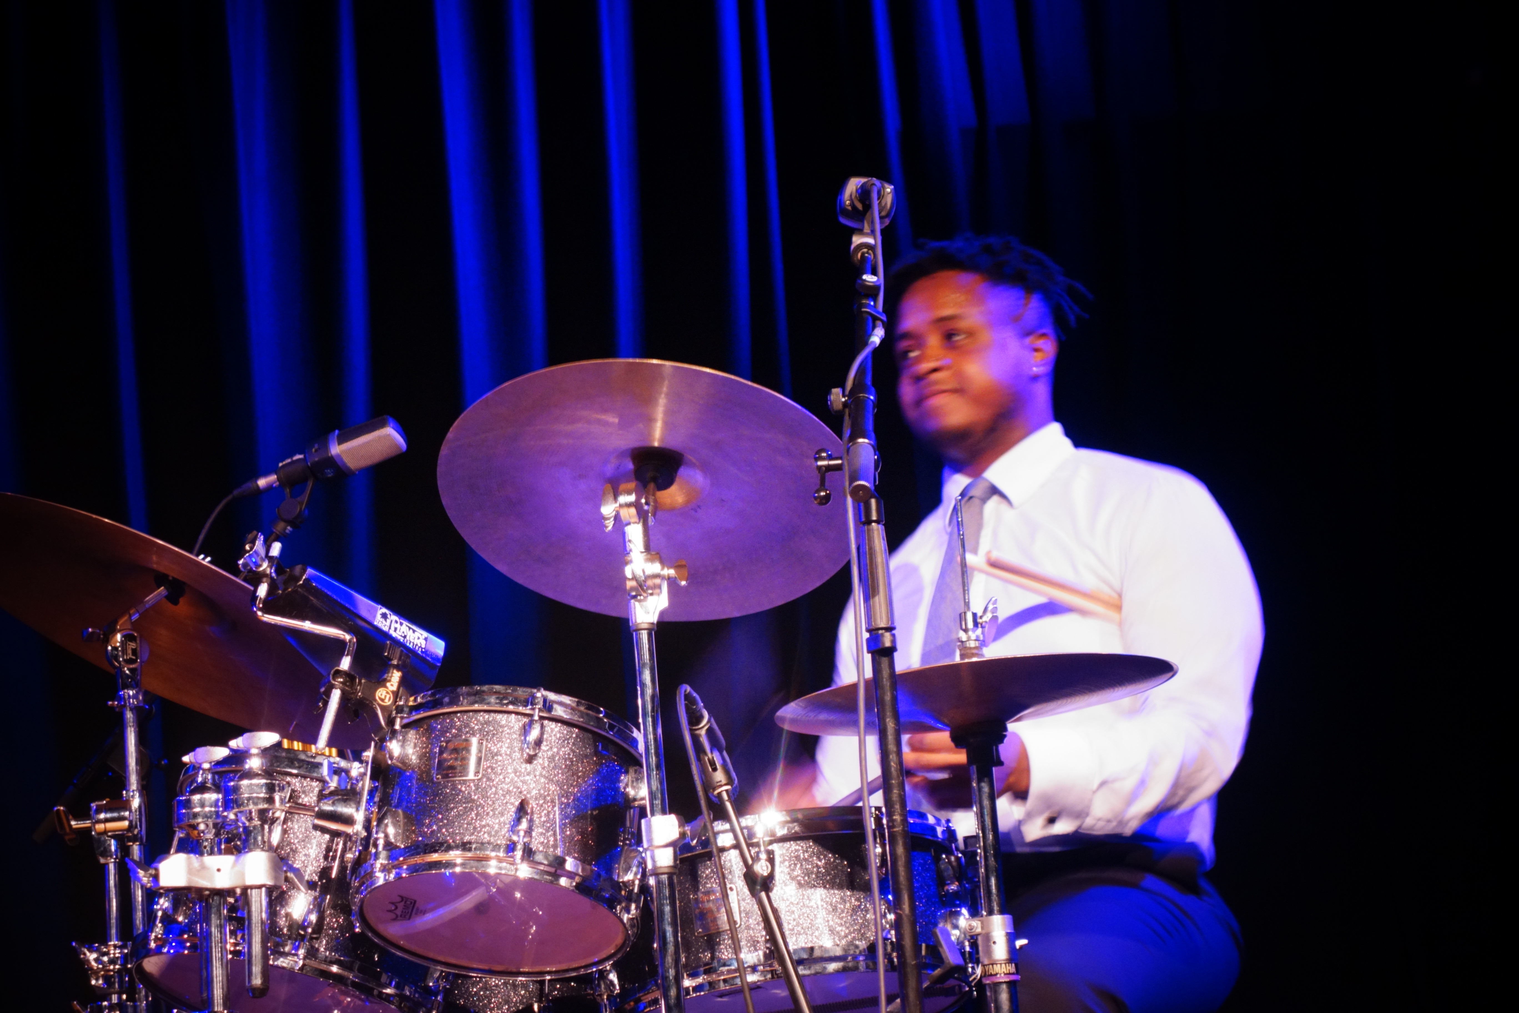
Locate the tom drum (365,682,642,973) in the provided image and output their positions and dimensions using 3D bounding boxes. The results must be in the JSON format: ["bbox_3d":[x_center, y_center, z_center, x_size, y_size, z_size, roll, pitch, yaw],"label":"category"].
[{"bbox_3d":[-0.253,0.325,4.175,0.283,0.197,0.283,3,-29,2],"label":"tom drum"}]

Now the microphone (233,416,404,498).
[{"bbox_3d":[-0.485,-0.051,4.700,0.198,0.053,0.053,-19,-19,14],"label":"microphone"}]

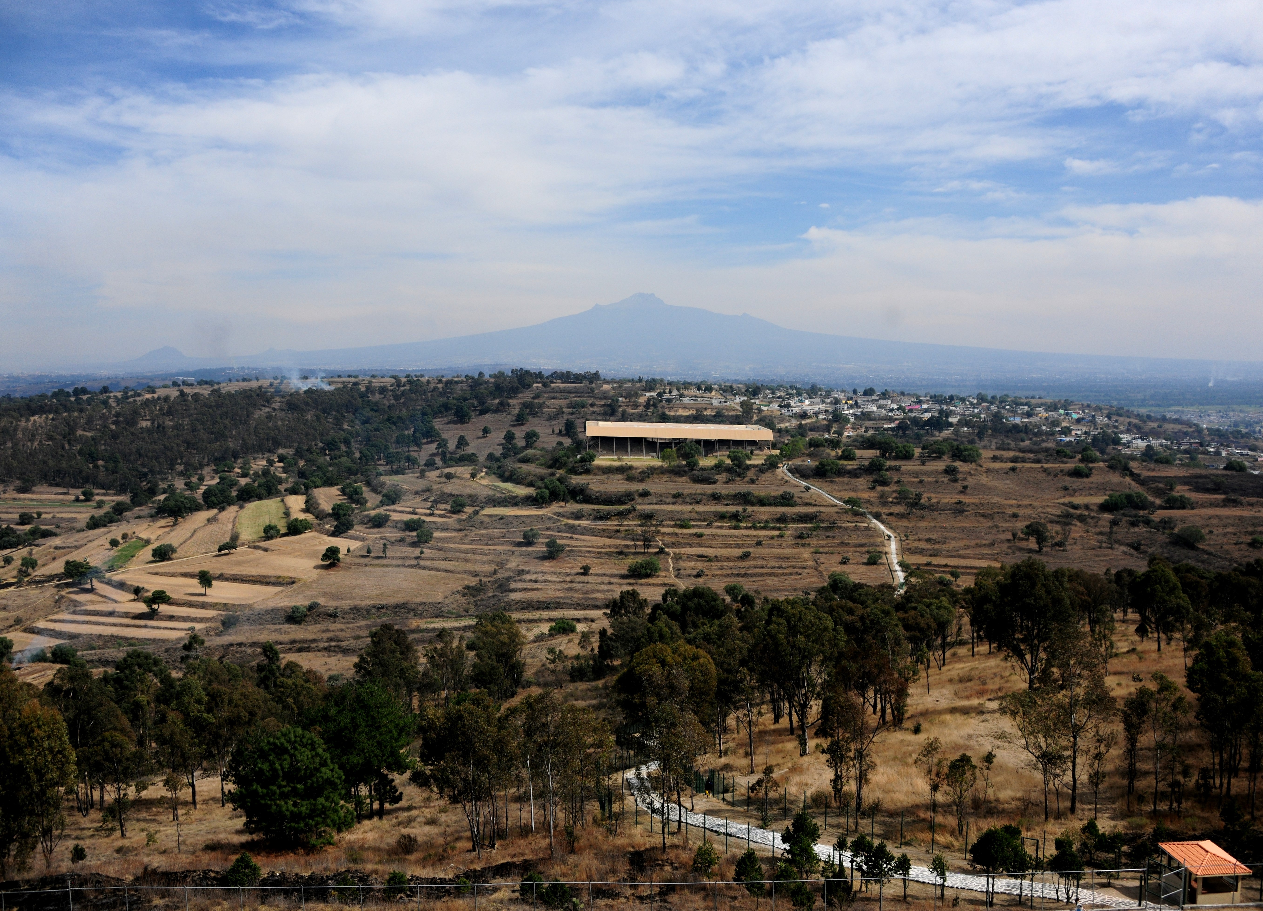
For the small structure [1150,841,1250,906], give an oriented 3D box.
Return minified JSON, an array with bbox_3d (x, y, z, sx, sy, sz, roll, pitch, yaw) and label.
[{"bbox_3d":[34.666,25.240,64.460,3.362,2.997,4.094,0,5,-4],"label":"small structure"}]

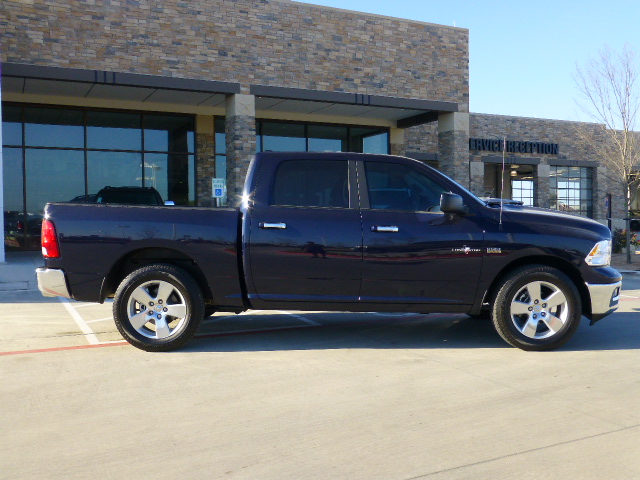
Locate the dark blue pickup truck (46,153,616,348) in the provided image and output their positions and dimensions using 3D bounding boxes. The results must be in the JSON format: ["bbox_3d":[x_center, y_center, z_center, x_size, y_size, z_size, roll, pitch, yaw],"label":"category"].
[{"bbox_3d":[0.135,0.065,6.830,5.820,1.900,2.030,0,2,-1],"label":"dark blue pickup truck"}]

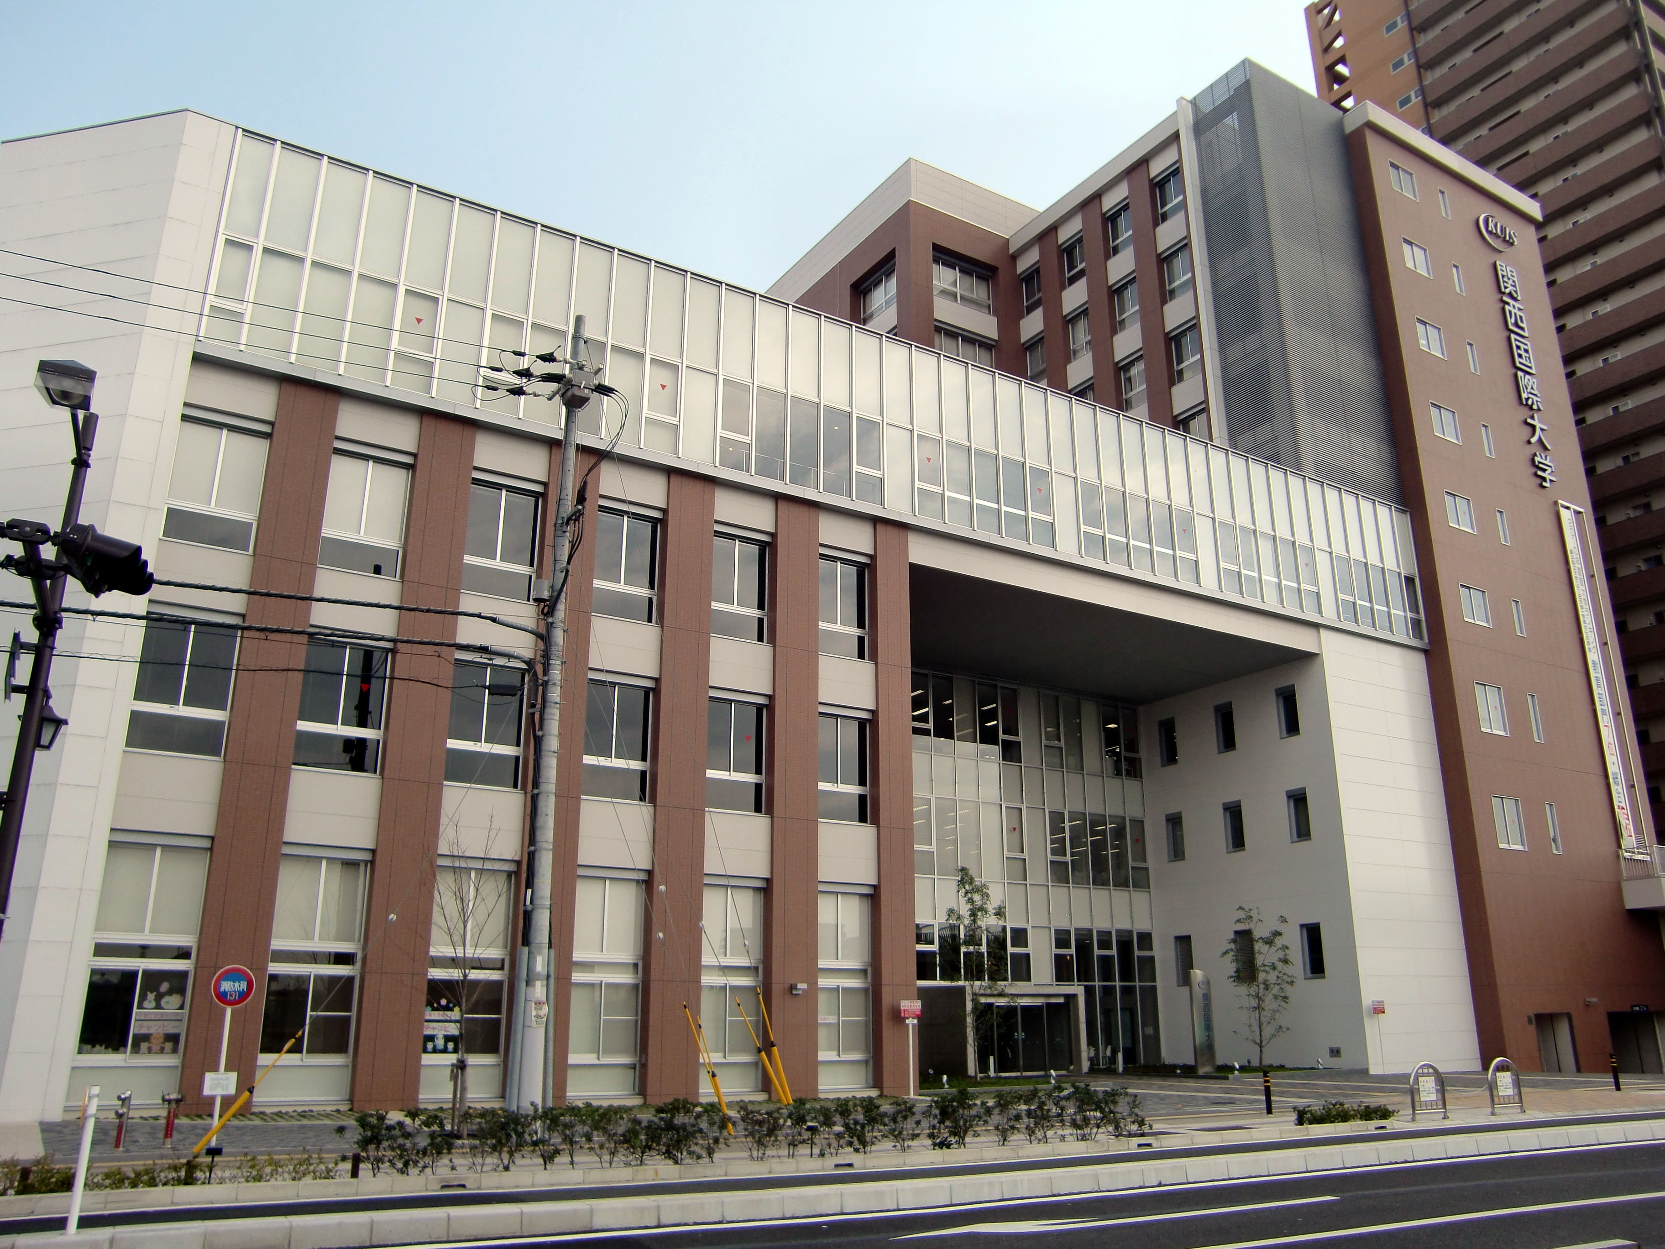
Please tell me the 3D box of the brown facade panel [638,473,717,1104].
[{"bbox_3d":[-3.574,3.383,31.510,1.240,14.660,0.420,11,-21,-30],"label":"brown facade panel"}]

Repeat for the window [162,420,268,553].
[{"bbox_3d":[-12.612,-2.814,27.544,1.617,2.607,0.148,11,-20,-30],"label":"window"}]

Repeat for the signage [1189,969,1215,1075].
[{"bbox_3d":[10.676,11.523,39.082,0.703,2.905,0.220,11,-20,-30],"label":"signage"}]

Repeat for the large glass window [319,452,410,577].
[{"bbox_3d":[-10.102,-2.365,29.051,1.771,2.652,0.148,11,-20,-30],"label":"large glass window"}]

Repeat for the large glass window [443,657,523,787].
[{"bbox_3d":[-7.600,2.188,29.529,1.789,2.688,0.150,11,-21,-30],"label":"large glass window"}]

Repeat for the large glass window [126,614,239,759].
[{"bbox_3d":[-12.790,1.222,26.462,1.789,2.688,0.150,11,-21,-30],"label":"large glass window"}]

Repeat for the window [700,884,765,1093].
[{"bbox_3d":[-2.406,8.309,30.774,1.782,4.547,0.148,11,-20,-30],"label":"window"}]

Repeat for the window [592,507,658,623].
[{"bbox_3d":[-5.023,-1.444,32.390,1.789,2.682,0.150,11,-21,-30],"label":"window"}]

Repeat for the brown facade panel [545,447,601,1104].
[{"bbox_3d":[-6.174,2.906,29.988,1.240,14.679,0.420,11,-21,-30],"label":"brown facade panel"}]

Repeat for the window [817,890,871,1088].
[{"bbox_3d":[0.209,8.766,32.476,1.789,4.589,0.150,11,-21,-30],"label":"window"}]

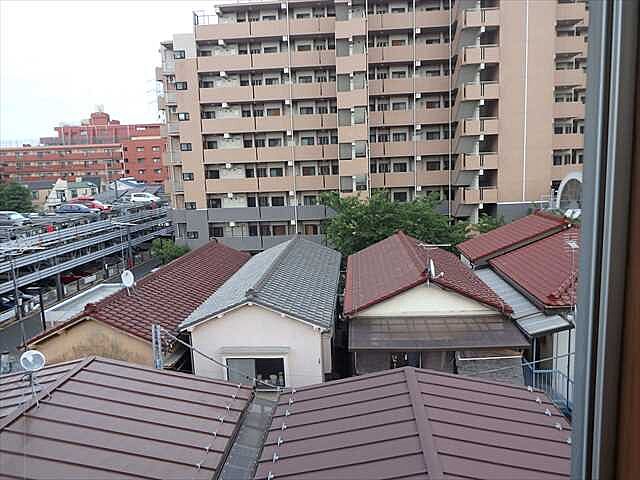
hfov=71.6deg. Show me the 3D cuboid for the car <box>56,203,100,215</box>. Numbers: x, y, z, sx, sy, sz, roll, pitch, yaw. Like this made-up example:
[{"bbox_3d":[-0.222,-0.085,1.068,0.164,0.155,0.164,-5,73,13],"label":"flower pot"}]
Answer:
[{"bbox_3d":[-29.026,-3.727,53.000,4.500,1.450,1.720,-1,7,8],"label":"car"}]

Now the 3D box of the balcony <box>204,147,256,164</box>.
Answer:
[{"bbox_3d":[-8.564,-8.117,43.282,4.968,1.350,1.300,-1,7,4],"label":"balcony"}]

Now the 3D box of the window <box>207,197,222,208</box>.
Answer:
[{"bbox_3d":[-10.473,-3.658,44.241,1.450,1.080,0.120,-2,8,4],"label":"window"}]

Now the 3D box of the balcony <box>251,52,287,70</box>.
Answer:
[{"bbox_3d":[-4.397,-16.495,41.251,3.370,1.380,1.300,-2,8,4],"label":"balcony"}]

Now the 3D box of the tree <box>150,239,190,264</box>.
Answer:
[{"bbox_3d":[-11.996,1.165,36.052,2.900,2.600,2.700,-1,8,5],"label":"tree"}]

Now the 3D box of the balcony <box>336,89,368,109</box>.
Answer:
[{"bbox_3d":[2.838,-12.205,38.749,2.540,1.500,1.300,-1,8,5],"label":"balcony"}]

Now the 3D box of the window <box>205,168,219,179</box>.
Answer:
[{"bbox_3d":[-10.585,-6.436,43.876,1.380,1.030,0.120,-2,8,4],"label":"window"}]

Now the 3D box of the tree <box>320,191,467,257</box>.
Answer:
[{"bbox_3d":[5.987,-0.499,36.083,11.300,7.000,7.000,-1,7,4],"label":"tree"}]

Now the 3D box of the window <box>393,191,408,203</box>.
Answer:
[{"bbox_3d":[7.850,-4.153,43.110,1.380,1.030,0.120,-2,8,4],"label":"window"}]

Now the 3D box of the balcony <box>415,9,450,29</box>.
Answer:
[{"bbox_3d":[10.176,-19.924,40.630,3.108,1.350,1.300,-1,7,4],"label":"balcony"}]

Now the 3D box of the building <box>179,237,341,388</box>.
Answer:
[{"bbox_3d":[-1.235,2.631,17.427,4.050,4.020,12.150,-2,8,4],"label":"building"}]

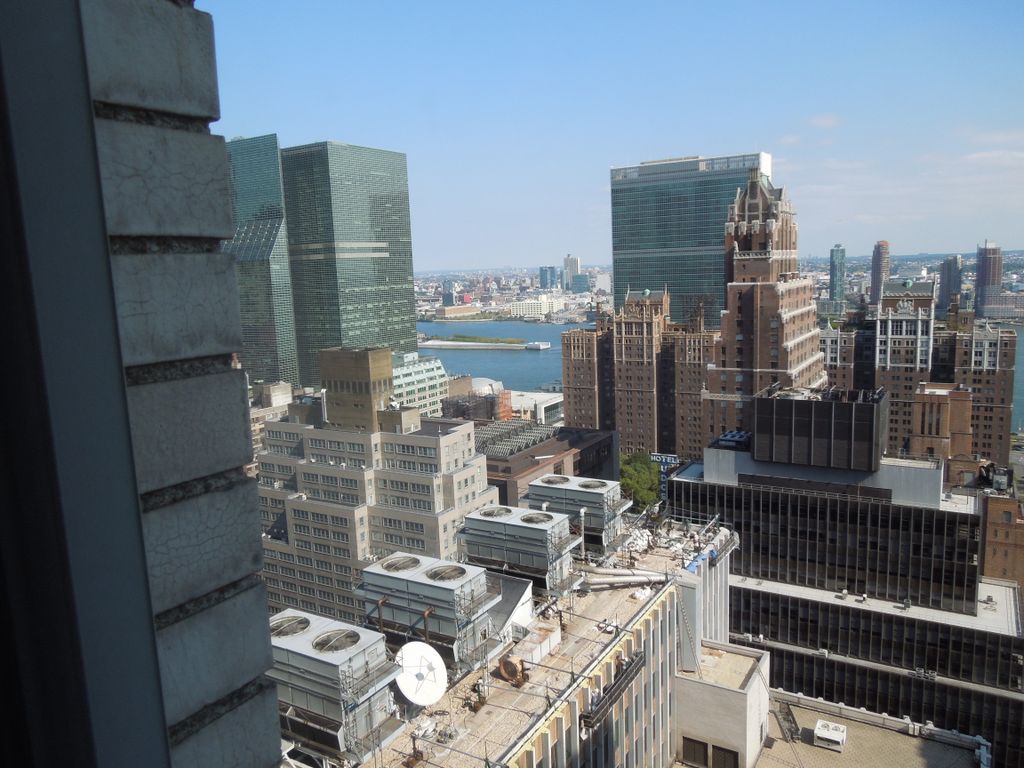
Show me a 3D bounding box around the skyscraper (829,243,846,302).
[{"bbox_3d":[556.150,-177.360,1262.300,20.500,117.500,28.000,0,9,15],"label":"skyscraper"}]

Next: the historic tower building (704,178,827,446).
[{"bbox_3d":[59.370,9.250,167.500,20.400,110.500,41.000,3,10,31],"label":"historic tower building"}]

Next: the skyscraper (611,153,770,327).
[{"bbox_3d":[104.760,-51.730,439.960,86.700,154.000,22.000,3,10,31],"label":"skyscraper"}]

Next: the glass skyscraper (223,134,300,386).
[{"bbox_3d":[-102.440,-23.900,316.380,36.700,154.000,28.400,3,10,31],"label":"glass skyscraper"}]

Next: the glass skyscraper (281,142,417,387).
[{"bbox_3d":[-74.360,-30.990,353.640,30.200,154.000,51.500,3,10,31],"label":"glass skyscraper"}]

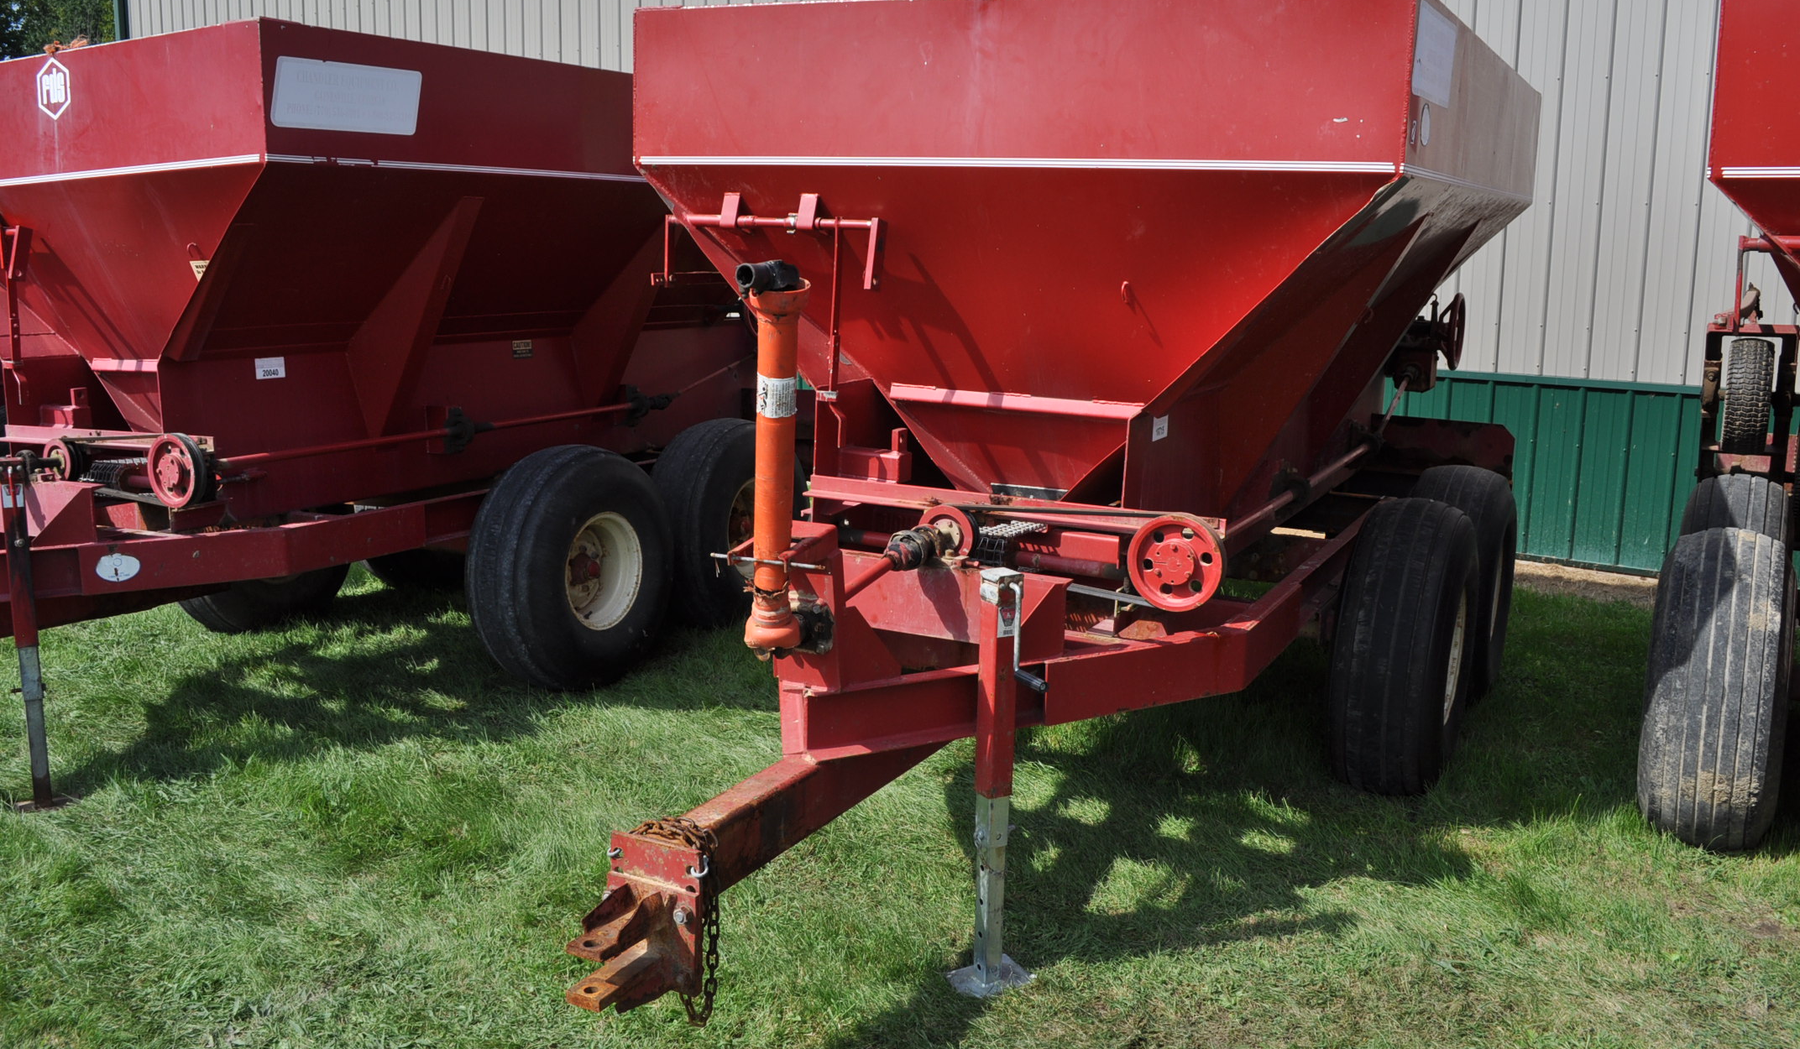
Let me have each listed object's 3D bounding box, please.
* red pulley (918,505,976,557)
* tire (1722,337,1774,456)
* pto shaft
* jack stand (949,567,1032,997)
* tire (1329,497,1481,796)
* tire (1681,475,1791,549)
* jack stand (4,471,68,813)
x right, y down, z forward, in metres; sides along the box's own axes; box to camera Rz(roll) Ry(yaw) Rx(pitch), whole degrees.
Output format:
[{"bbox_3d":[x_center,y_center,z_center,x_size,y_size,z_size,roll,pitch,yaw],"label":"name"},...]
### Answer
[{"bbox_3d":[0.122,0.027,3.610,0.145,0.145,0.065,8,13,27],"label":"red pulley"},{"bbox_3d":[2.871,-0.438,5.072,0.151,0.392,0.392,7,12,30],"label":"tire"},{"bbox_3d":[-0.246,-0.131,2.922,0.125,0.755,0.125,2,12,0],"label":"pto shaft"},{"bbox_3d":[0.206,0.568,3.320,0.145,0.943,0.155,-7,13,-35],"label":"jack stand"},{"bbox_3d":[1.508,0.372,4.467,0.316,0.880,0.880,8,13,27],"label":"tire"},{"bbox_3d":[2.737,0.273,4.937,0.329,0.886,0.886,7,12,30],"label":"tire"},{"bbox_3d":[-2.500,0.340,4.321,0.145,0.981,0.155,-6,12,-31],"label":"jack stand"}]

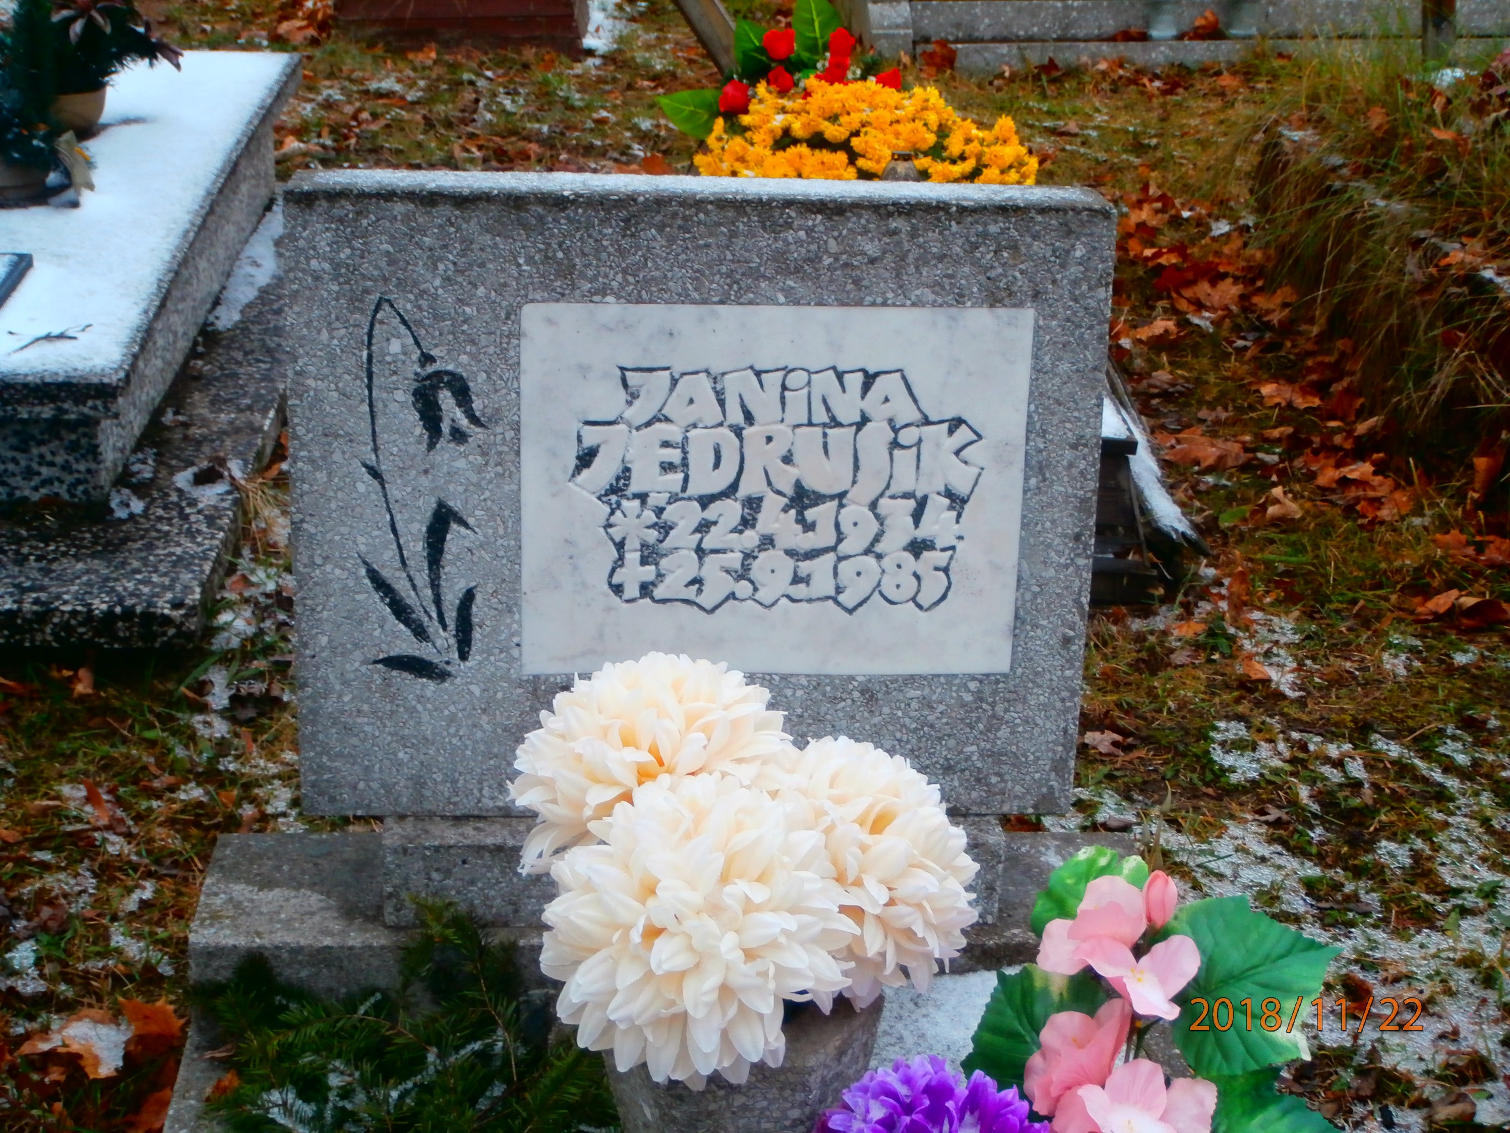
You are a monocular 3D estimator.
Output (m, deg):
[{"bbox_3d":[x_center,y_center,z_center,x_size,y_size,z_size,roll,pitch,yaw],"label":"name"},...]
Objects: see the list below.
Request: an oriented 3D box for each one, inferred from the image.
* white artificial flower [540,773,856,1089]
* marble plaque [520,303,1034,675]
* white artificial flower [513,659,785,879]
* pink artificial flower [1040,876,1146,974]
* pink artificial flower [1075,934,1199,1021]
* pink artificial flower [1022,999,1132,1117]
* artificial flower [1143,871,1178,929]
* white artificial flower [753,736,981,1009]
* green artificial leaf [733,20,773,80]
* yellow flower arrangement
[{"bbox_3d":[-0.032,0.209,1.430,0.178,0.175,0.145,1,0,-3],"label":"white artificial flower"},{"bbox_3d":[0.015,-0.060,1.985,0.400,0.302,0.020,0,17,-4],"label":"marble plaque"},{"bbox_3d":[-0.065,0.125,1.540,0.172,0.160,0.140,3,-5,5],"label":"white artificial flower"},{"bbox_3d":[0.196,0.209,1.450,0.063,0.058,0.050,3,-5,5],"label":"pink artificial flower"},{"bbox_3d":[0.219,0.235,1.420,0.071,0.052,0.045,-2,-5,-9],"label":"pink artificial flower"},{"bbox_3d":[0.184,0.281,1.420,0.063,0.065,0.050,7,1,14],"label":"pink artificial flower"},{"bbox_3d":[0.238,0.196,1.460,0.021,0.034,0.021,2,20,0],"label":"artificial flower"},{"bbox_3d":[0.066,0.187,1.520,0.160,0.165,0.140,-4,-4,-14],"label":"white artificial flower"},{"bbox_3d":[-0.003,-0.872,4.200,0.070,0.105,0.040,5,10,9],"label":"green artificial leaf"},{"bbox_3d":[0.186,-0.668,4.150,0.570,0.320,0.480,2,20,0],"label":"yellow flower arrangement"}]

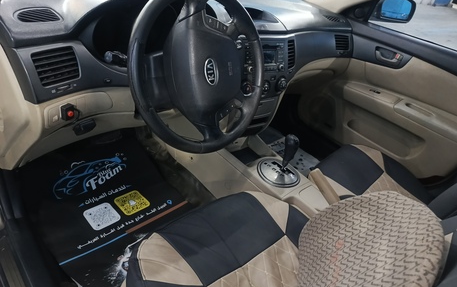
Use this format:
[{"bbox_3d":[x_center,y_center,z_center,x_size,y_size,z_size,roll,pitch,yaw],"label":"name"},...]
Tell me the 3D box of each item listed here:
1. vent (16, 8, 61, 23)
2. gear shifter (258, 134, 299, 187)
[{"bbox_3d":[-0.426,-0.279,0.712,0.083,0.020,0.075,-18,49,-39],"label":"vent"},{"bbox_3d":[0.195,0.042,1.112,0.107,0.165,0.158,-18,41,-39],"label":"gear shifter"}]

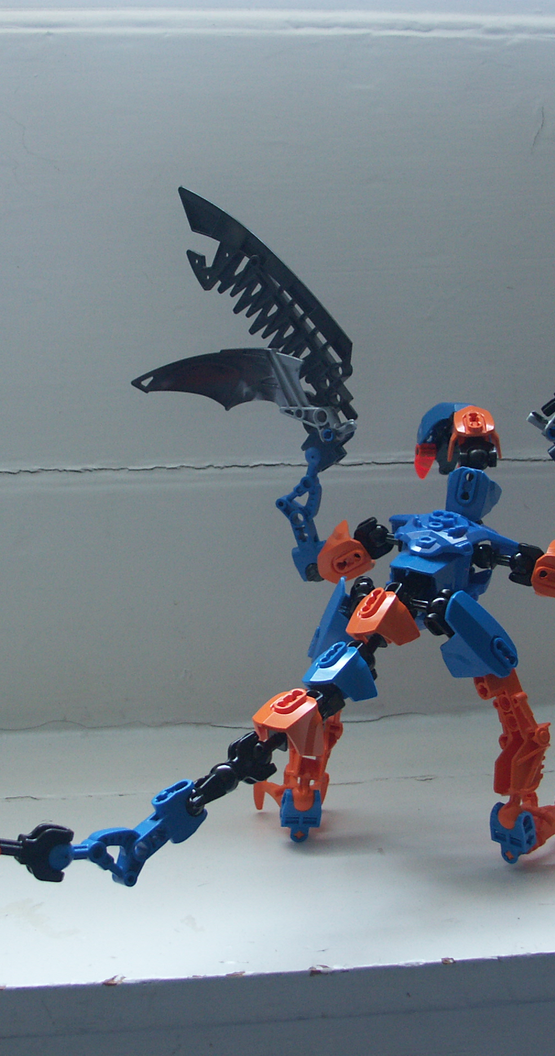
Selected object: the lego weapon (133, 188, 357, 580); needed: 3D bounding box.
[{"bbox_3d":[-0.018,-0.061,0.512,0.120,0.170,0.040,8,15,30],"label":"lego weapon"}]

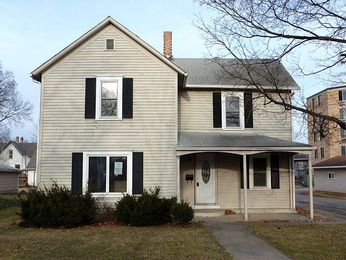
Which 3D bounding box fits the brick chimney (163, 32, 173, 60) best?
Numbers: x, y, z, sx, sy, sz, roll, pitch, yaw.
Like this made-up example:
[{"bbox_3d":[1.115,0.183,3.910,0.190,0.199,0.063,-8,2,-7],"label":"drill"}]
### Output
[{"bbox_3d":[-0.240,-4.214,18.251,0.420,1.400,0.420,0,-6,0],"label":"brick chimney"}]

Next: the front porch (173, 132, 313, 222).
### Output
[{"bbox_3d":[2.600,1.659,13.923,4.950,3.340,2.350,0,-6,0],"label":"front porch"}]

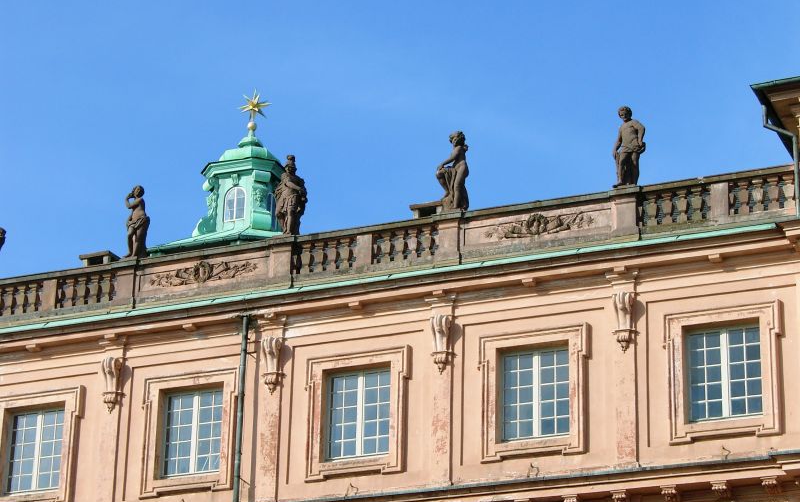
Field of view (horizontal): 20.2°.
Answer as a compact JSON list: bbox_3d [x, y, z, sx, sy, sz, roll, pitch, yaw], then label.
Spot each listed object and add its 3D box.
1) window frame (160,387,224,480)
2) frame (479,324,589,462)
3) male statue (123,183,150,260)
[{"bbox_3d":[-4.521,4.052,49.398,1.580,1.959,0.120,-8,-23,22],"label":"window frame"},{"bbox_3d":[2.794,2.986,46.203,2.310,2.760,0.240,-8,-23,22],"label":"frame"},{"bbox_3d":[-6.203,-0.638,52.808,0.567,1.946,0.547,-15,-27,35],"label":"male statue"}]

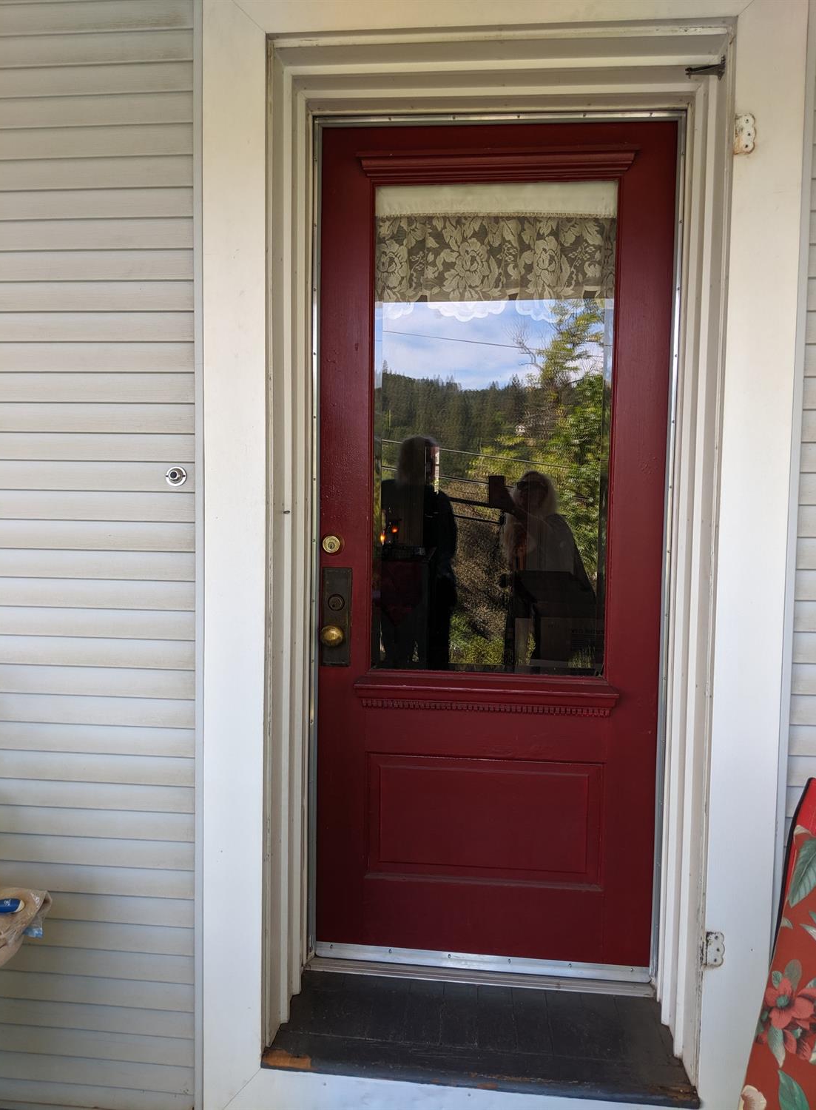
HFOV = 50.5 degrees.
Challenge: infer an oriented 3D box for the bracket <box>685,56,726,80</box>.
[{"bbox_3d":[0.620,-1.019,1.813,0.075,0.036,0.044,1,3,5],"label":"bracket"}]

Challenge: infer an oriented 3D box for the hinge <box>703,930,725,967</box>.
[{"bbox_3d":[0.635,0.818,1.796,0.044,0.077,0.010,1,3,5],"label":"hinge"}]

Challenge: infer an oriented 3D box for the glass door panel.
[{"bbox_3d":[0.204,-0.301,2.135,0.585,1.200,0.025,1,3,5],"label":"glass door panel"}]

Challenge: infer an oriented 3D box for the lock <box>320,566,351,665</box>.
[{"bbox_3d":[-0.185,0.161,2.157,0.075,0.250,0.070,1,3,5],"label":"lock"}]

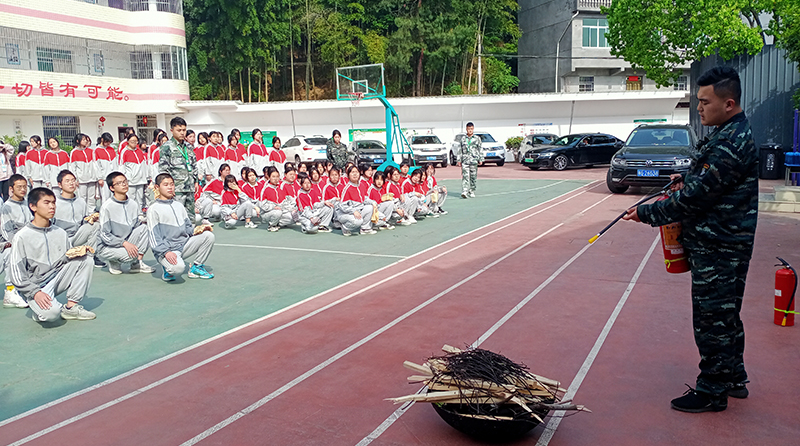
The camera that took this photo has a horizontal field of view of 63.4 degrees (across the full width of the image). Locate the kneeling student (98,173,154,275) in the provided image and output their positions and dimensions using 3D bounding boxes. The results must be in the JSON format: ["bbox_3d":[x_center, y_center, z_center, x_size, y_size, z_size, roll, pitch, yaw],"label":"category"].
[{"bbox_3d":[-3.091,-0.009,7.268,0.660,1.110,0.500,3,8,30],"label":"kneeling student"}]

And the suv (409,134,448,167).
[{"bbox_3d":[1.364,-3.853,34.393,1.860,1.690,4.550,-2,7,-5],"label":"suv"}]

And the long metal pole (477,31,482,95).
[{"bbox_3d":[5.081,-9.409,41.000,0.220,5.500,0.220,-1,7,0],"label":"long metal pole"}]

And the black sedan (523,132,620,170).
[{"bbox_3d":[7.733,-3.088,28.056,5.050,1.490,1.870,-5,8,-27],"label":"black sedan"}]

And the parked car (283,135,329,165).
[{"bbox_3d":[-4.822,-3.605,33.021,1.860,1.690,4.600,-5,8,-27],"label":"parked car"}]

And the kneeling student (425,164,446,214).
[{"bbox_3d":[0.687,-0.650,12.350,0.540,0.930,0.440,5,10,41],"label":"kneeling student"}]

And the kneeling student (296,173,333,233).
[{"bbox_3d":[-1.342,-0.325,10.140,0.670,0.930,0.500,5,10,41],"label":"kneeling student"}]

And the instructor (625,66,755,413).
[{"bbox_3d":[1.526,0.080,3.400,0.690,1.740,0.540,1,8,18],"label":"instructor"}]

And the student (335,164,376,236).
[{"bbox_3d":[-0.677,-0.354,9.950,0.540,1.020,0.620,-8,10,-40],"label":"student"}]

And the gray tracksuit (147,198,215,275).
[{"bbox_3d":[-2.348,0.129,6.925,0.660,0.830,0.510,3,9,32],"label":"gray tracksuit"}]

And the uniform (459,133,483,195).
[{"bbox_3d":[1.721,-1.446,15.850,0.580,1.450,0.380,0,8,10],"label":"uniform"}]

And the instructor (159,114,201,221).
[{"bbox_3d":[-2.691,-0.430,7.987,0.340,1.750,0.520,6,10,42],"label":"instructor"}]

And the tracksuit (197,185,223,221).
[{"bbox_3d":[-3.356,-0.298,11.400,0.470,0.620,0.400,5,10,41],"label":"tracksuit"}]

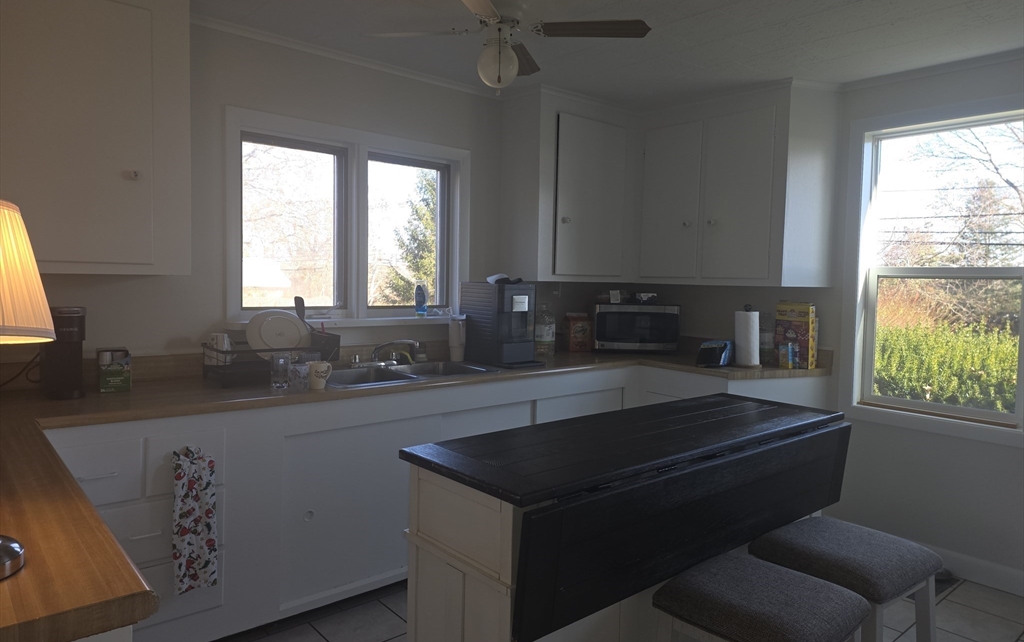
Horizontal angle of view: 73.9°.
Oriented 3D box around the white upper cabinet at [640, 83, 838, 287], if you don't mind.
[{"bbox_3d":[1.215,-0.739,3.945,0.295,1.065,1.150,-2,5,-41],"label":"white upper cabinet"}]

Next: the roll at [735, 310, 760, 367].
[{"bbox_3d":[1.259,0.089,3.616,0.130,0.285,0.130,3,4,19],"label":"roll"}]

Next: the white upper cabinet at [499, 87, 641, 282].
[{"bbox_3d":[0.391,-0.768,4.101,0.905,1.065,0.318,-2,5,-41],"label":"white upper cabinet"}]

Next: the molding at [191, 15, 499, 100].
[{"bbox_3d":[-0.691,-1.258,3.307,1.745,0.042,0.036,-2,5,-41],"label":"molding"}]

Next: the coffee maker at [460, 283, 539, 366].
[{"bbox_3d":[-0.049,0.013,3.588,0.260,0.415,0.410,-2,5,-41],"label":"coffee maker"}]

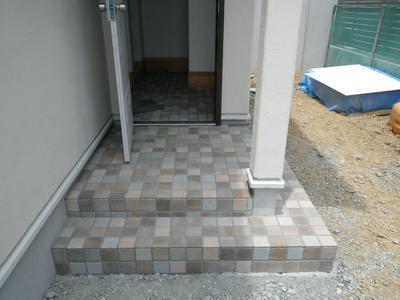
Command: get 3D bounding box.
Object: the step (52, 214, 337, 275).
[{"bbox_3d":[-0.032,0.599,2.068,1.682,0.202,0.300,0,24,-1],"label":"step"}]

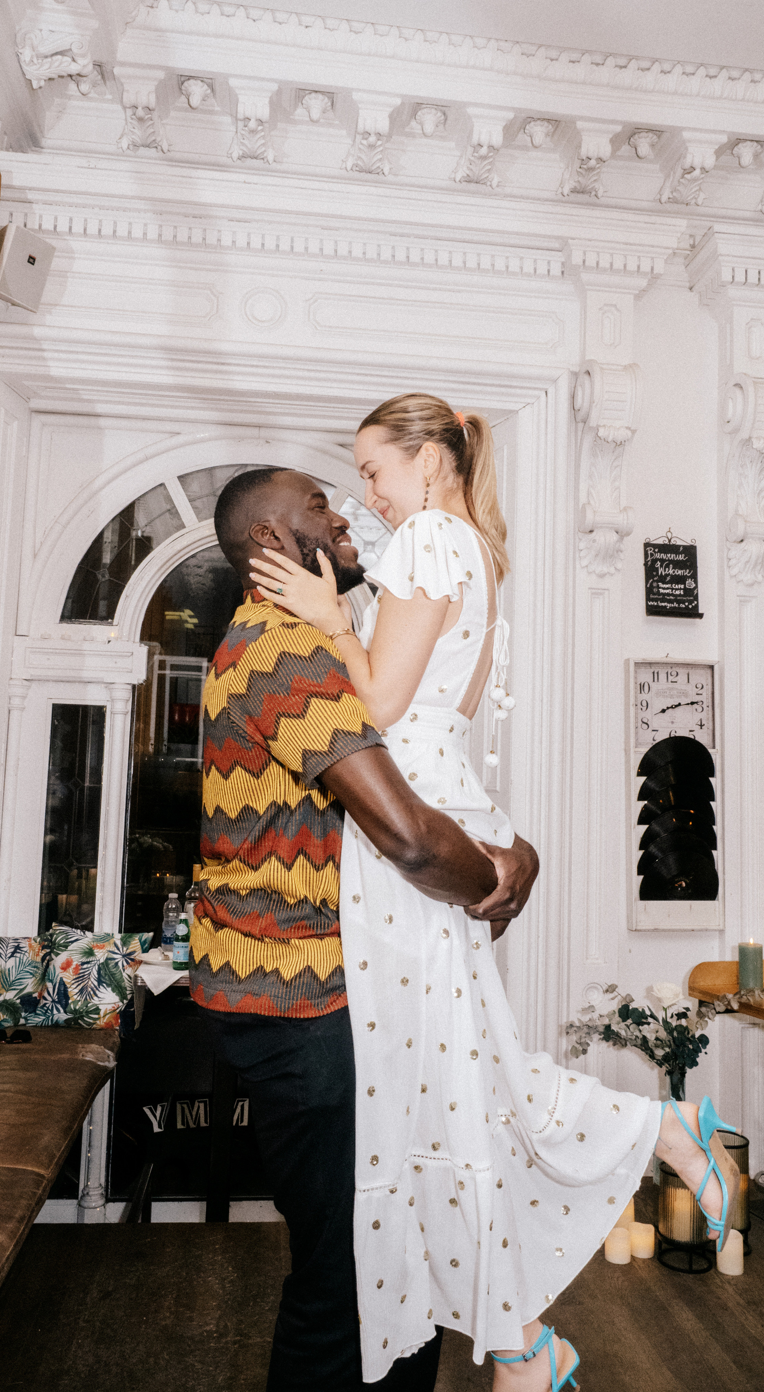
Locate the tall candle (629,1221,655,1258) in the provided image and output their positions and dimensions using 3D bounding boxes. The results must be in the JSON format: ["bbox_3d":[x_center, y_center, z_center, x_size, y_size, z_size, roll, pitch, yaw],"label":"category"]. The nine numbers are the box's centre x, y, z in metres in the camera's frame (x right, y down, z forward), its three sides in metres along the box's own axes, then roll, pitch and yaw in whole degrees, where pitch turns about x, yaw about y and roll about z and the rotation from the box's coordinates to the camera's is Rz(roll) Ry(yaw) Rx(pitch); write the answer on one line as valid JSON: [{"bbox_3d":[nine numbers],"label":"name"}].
[{"bbox_3d":[0.796,1.659,2.946,0.074,0.076,0.074,2,-5,-6],"label":"tall candle"}]

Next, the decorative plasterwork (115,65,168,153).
[{"bbox_3d":[-0.855,-2.087,3.451,0.182,0.183,0.215,2,-5,-6],"label":"decorative plasterwork"}]

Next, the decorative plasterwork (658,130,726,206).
[{"bbox_3d":[1.144,-1.931,3.553,0.170,0.180,0.200,2,-6,-7],"label":"decorative plasterwork"}]

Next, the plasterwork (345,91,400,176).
[{"bbox_3d":[-0.037,-2.053,3.539,0.182,0.183,0.215,2,-5,-6],"label":"plasterwork"}]

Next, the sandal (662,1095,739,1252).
[{"bbox_3d":[0.514,0.767,1.560,0.125,0.228,0.082,9,-1,31],"label":"sandal"}]

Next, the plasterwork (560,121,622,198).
[{"bbox_3d":[0.755,-1.942,3.505,0.170,0.180,0.200,2,-6,-7],"label":"plasterwork"}]

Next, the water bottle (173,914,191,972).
[{"bbox_3d":[-0.660,0.809,3.205,0.057,0.188,0.057,2,-6,-7],"label":"water bottle"}]

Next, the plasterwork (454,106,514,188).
[{"bbox_3d":[0.353,-1.882,3.345,0.172,0.152,0.205,2,-5,-6],"label":"plasterwork"}]

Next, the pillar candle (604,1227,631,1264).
[{"bbox_3d":[0.706,1.638,2.881,0.076,0.083,0.076,2,-5,-6],"label":"pillar candle"}]

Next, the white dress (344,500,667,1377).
[{"bbox_3d":[0.185,0.375,1.560,0.500,1.330,0.400,0,-6,12],"label":"white dress"}]

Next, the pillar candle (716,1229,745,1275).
[{"bbox_3d":[1.032,1.648,2.861,0.075,0.098,0.075,2,-5,-6],"label":"pillar candle"}]

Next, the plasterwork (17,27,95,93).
[{"bbox_3d":[-1.071,-2.113,3.172,0.215,0.165,0.178,2,-5,-6],"label":"plasterwork"}]

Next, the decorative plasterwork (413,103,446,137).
[{"bbox_3d":[0.173,-2.090,3.535,0.105,0.100,0.105,2,-5,-6],"label":"decorative plasterwork"}]

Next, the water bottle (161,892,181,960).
[{"bbox_3d":[-0.726,0.804,3.351,0.065,0.222,0.065,2,-6,-7],"label":"water bottle"}]

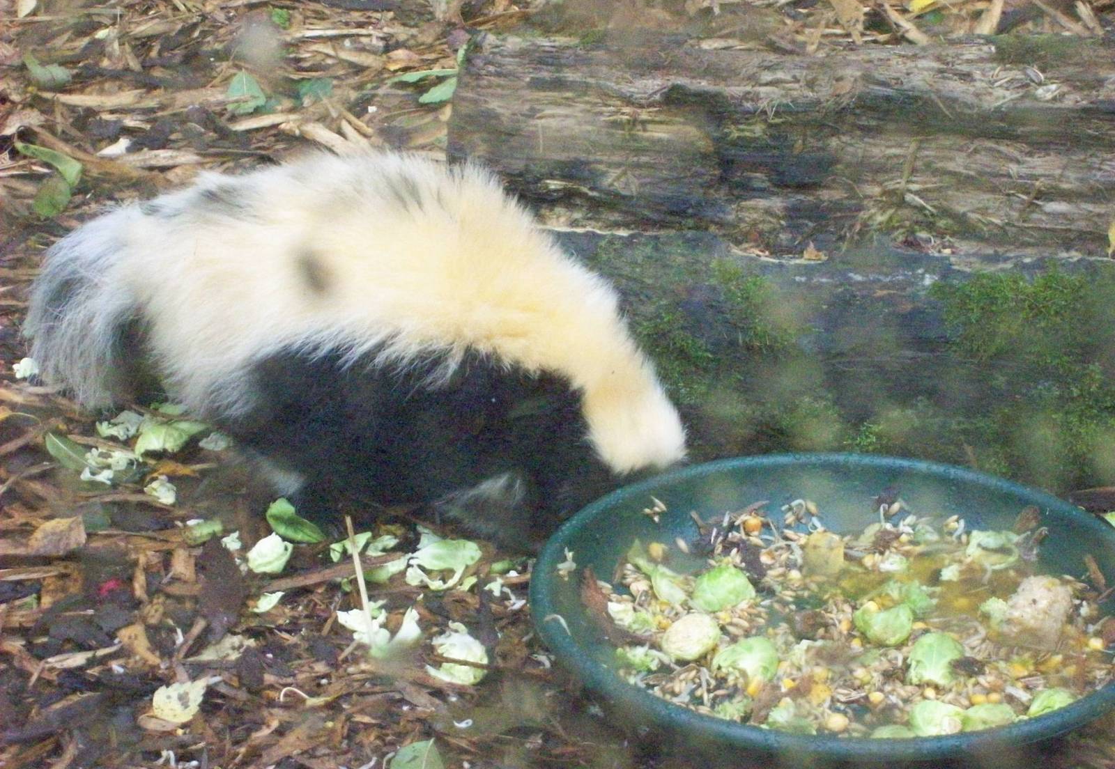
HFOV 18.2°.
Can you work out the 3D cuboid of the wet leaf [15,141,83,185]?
[{"bbox_3d":[-0.345,-0.153,2.367,0.057,0.015,0.018,32,52,24],"label":"wet leaf"}]

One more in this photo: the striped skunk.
[{"bbox_3d":[-0.113,-0.033,1.913,0.385,0.190,0.175,9,26,18],"label":"striped skunk"}]

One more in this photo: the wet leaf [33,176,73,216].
[{"bbox_3d":[-0.366,-0.136,2.520,0.030,0.015,0.045,0,25,0],"label":"wet leaf"}]

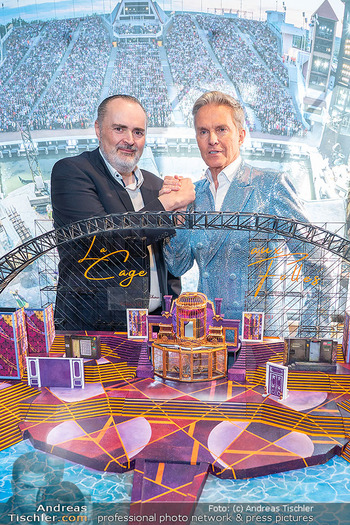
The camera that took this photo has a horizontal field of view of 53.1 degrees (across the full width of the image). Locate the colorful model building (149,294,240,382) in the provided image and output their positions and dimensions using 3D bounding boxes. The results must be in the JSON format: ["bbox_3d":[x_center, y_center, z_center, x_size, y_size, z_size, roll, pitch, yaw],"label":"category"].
[{"bbox_3d":[0.060,0.212,1.070,0.272,0.220,0.180,1,12,8],"label":"colorful model building"}]

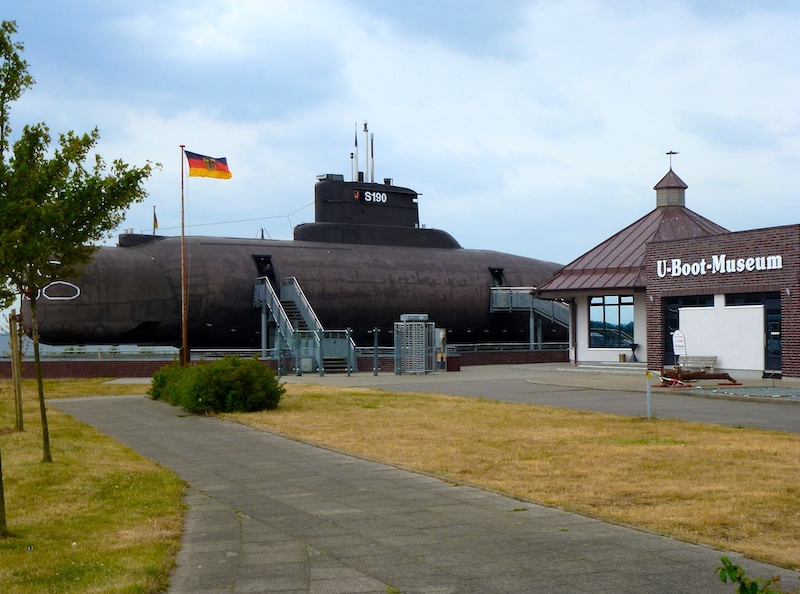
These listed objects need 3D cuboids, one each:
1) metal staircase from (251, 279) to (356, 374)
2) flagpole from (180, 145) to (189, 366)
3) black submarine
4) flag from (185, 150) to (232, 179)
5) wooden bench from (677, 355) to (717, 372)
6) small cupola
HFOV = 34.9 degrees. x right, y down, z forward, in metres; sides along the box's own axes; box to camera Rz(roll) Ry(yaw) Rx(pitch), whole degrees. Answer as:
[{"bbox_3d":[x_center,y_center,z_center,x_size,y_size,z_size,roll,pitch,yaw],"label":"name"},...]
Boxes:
[{"bbox_3d":[-4.197,1.125,54.590,1.800,4.100,6.200,1,-2,-34],"label":"metal staircase"},{"bbox_3d":[-7.044,-1.062,41.546,0.250,7.700,0.250,0,-2,0],"label":"flagpole"},{"bbox_3d":[1.955,-1.818,67.377,45.000,8.700,4.900,1,-2,-41],"label":"black submarine"},{"bbox_3d":[-6.273,-4.340,41.638,1.550,0.970,0.250,0,-2,0],"label":"flag"},{"bbox_3d":[10.159,2.414,44.149,0.650,0.800,1.900,1,-2,-28],"label":"wooden bench"},{"bbox_3d":[12.623,-5.097,59.164,1.520,1.850,1.520,1,-2,-43],"label":"small cupola"}]

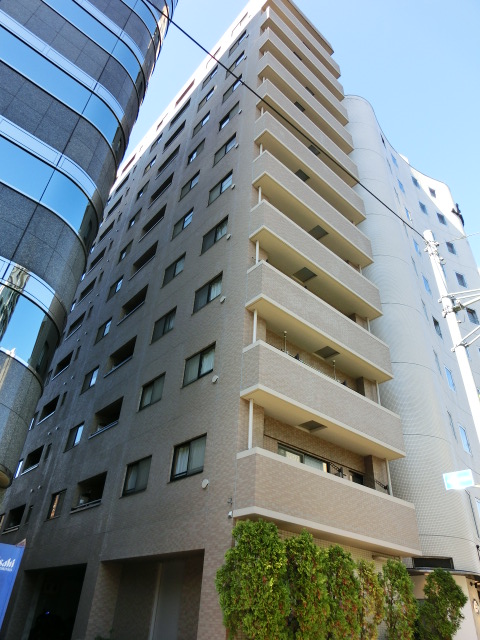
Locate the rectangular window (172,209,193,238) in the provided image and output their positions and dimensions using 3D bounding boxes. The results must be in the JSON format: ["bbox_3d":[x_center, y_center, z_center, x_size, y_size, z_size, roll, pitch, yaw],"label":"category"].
[{"bbox_3d":[-2.674,-4.459,20.831,0.150,1.016,1.508,29,-44,-30],"label":"rectangular window"}]

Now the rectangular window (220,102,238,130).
[{"bbox_3d":[-0.530,-10.102,22.126,0.150,1.004,1.543,29,-43,-31],"label":"rectangular window"}]

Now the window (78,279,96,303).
[{"bbox_3d":[-10.177,-1.870,29.622,0.150,1.036,2.374,29,-43,-31],"label":"window"}]

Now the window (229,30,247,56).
[{"bbox_3d":[-0.127,-17.315,27.727,0.150,1.030,1.530,29,-44,-30],"label":"window"}]

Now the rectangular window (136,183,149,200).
[{"bbox_3d":[-6.547,-8.811,30.254,0.150,1.005,1.405,29,-44,-30],"label":"rectangular window"}]

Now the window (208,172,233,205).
[{"bbox_3d":[-0.843,-5.602,19.042,0.150,1.030,1.530,29,-44,-30],"label":"window"}]

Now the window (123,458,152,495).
[{"bbox_3d":[-3.247,4.912,13.883,0.150,1.016,1.508,29,-44,-30],"label":"window"}]

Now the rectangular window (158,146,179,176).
[{"bbox_3d":[-4.518,-9.941,28.178,0.200,1.050,2.520,29,-43,-31],"label":"rectangular window"}]

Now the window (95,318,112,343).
[{"bbox_3d":[-7.119,0.640,23.323,0.200,1.050,1.510,29,-43,-31],"label":"window"}]

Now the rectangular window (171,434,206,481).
[{"bbox_3d":[-1.388,3.744,12.038,0.150,1.004,1.543,29,-43,-31],"label":"rectangular window"}]

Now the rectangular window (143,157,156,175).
[{"bbox_3d":[-6.400,-11.026,31.832,0.200,1.050,1.510,29,-43,-31],"label":"rectangular window"}]

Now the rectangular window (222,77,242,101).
[{"bbox_3d":[-0.393,-12.344,23.781,0.150,1.004,1.543,29,-43,-31],"label":"rectangular window"}]

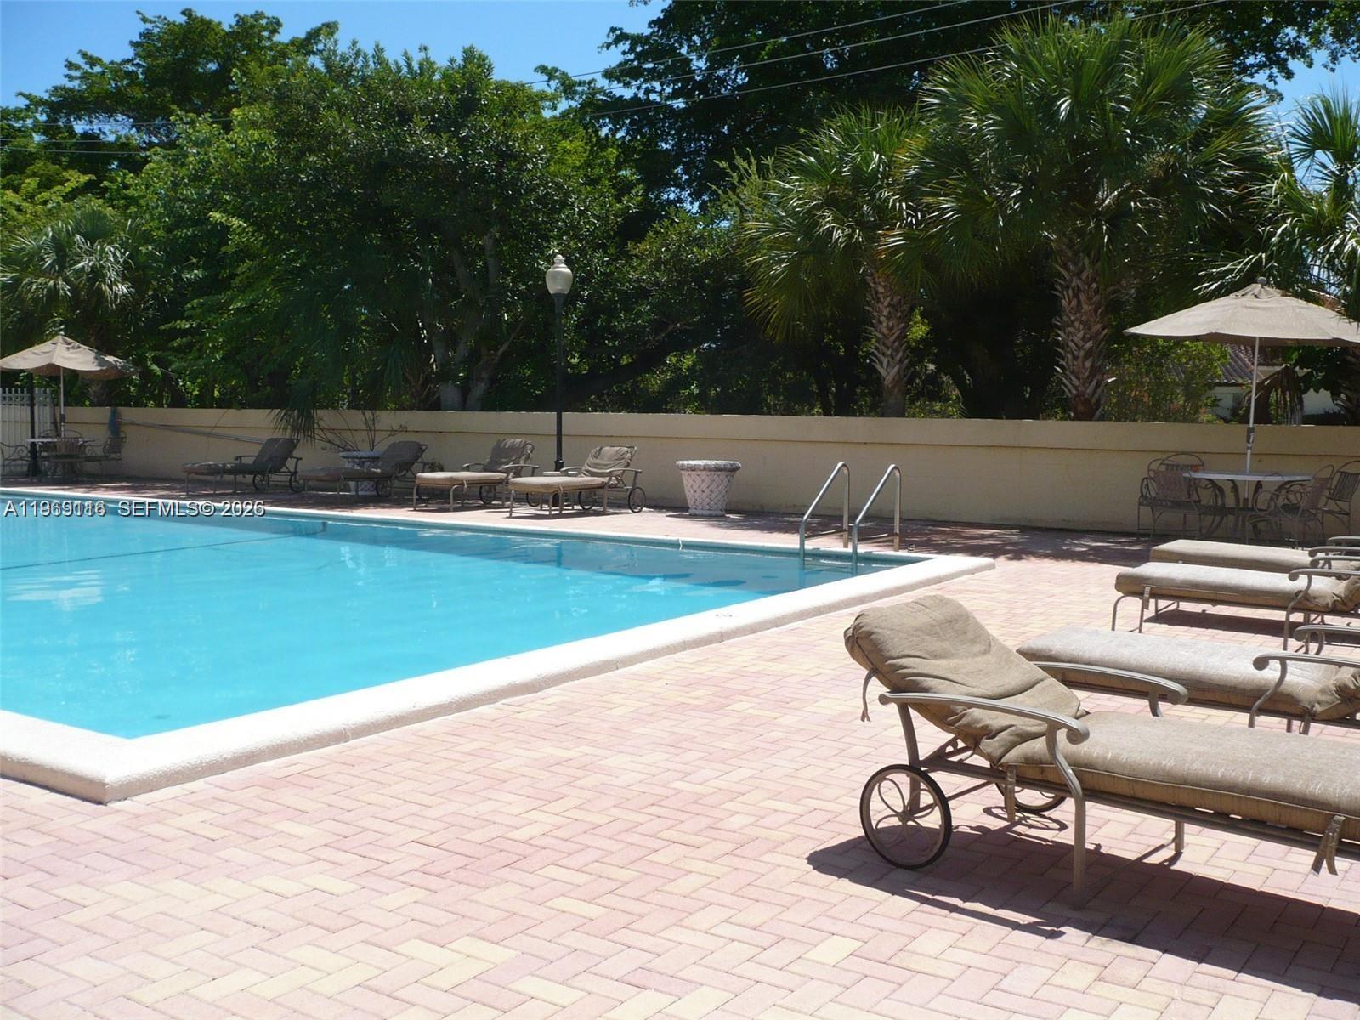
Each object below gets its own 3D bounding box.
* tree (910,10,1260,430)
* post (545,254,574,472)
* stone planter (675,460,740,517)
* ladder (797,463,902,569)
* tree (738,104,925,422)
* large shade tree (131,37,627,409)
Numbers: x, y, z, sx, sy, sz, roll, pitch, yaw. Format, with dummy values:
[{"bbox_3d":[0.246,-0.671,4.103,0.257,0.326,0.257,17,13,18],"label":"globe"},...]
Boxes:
[{"bbox_3d":[5.398,-3.046,17.652,4.500,6.340,4.300,3,5,33],"label":"tree"},{"bbox_3d":[-1.685,-1.792,19.179,0.410,3.490,0.410,0,4,0],"label":"post"},{"bbox_3d":[0.376,-0.298,18.200,0.845,0.697,0.845,0,4,0],"label":"stone planter"},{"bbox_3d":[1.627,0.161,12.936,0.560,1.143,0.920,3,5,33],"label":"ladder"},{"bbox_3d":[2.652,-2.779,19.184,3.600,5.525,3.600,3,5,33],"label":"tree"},{"bbox_3d":[-4.939,-3.975,22.717,8.300,7.240,7.000,3,5,33],"label":"large shade tree"}]

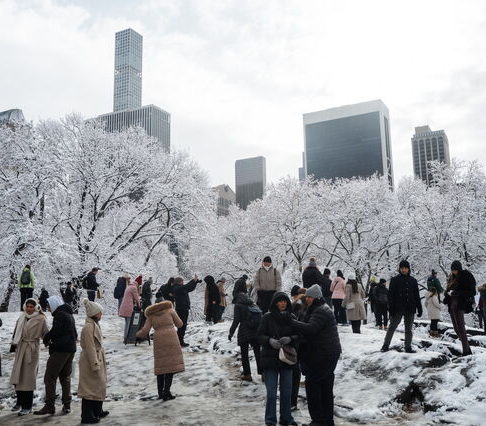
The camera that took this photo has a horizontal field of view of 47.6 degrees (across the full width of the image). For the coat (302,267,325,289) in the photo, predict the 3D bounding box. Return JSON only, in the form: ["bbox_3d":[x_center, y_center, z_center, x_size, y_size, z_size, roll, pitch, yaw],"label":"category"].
[{"bbox_3d":[1.919,1.864,15.101,0.580,0.760,0.380,-2,-10,8],"label":"coat"}]

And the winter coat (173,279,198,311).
[{"bbox_3d":[-1.474,2.071,14.000,0.550,0.820,0.540,8,-13,-40],"label":"winter coat"}]

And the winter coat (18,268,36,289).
[{"bbox_3d":[-7.985,2.434,20.410,0.570,0.730,0.370,1,-10,-12],"label":"winter coat"}]

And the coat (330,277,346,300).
[{"bbox_3d":[2.923,2.323,16.947,0.490,0.700,0.370,-4,-11,17],"label":"coat"}]

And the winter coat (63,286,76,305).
[{"bbox_3d":[-6.915,3.307,22.080,0.420,0.720,0.470,1,-10,-10],"label":"winter coat"}]

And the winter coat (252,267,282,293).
[{"bbox_3d":[0.593,1.630,13.600,0.680,0.670,0.400,-1,-10,3],"label":"winter coat"}]

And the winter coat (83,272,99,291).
[{"bbox_3d":[-5.552,2.535,20.386,0.420,0.700,0.500,2,-10,-15],"label":"winter coat"}]

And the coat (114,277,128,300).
[{"bbox_3d":[-4.137,2.550,18.600,0.420,0.800,0.500,6,-12,-36],"label":"coat"}]

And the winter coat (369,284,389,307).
[{"bbox_3d":[4.701,2.831,18.900,0.600,0.760,0.420,-5,-11,21],"label":"winter coat"}]

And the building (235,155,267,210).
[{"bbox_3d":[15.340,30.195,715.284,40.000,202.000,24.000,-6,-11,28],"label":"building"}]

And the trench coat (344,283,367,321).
[{"bbox_3d":[3.030,2.408,14.900,0.600,0.970,0.420,-3,-10,13],"label":"trench coat"}]

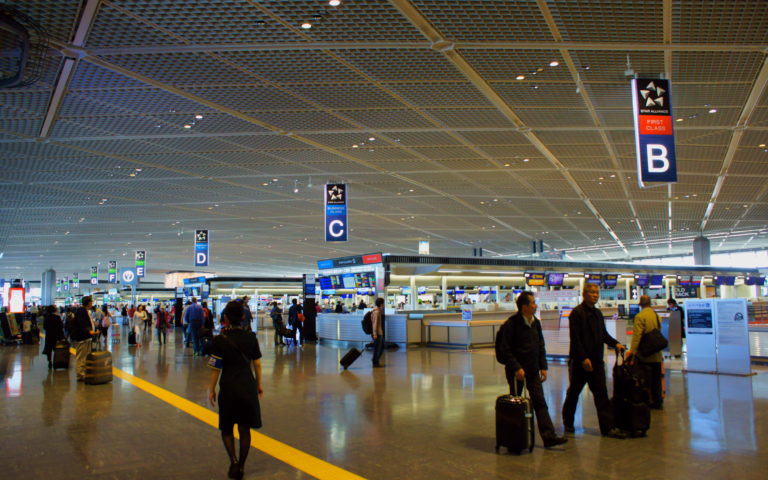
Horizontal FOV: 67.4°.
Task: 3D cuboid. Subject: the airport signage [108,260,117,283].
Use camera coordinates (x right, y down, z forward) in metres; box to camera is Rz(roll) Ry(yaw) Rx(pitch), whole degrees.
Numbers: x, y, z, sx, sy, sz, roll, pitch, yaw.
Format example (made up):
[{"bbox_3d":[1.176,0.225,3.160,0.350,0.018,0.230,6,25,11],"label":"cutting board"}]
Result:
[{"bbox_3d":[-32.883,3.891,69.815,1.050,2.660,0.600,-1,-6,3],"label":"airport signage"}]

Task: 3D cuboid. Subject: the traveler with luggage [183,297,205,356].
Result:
[{"bbox_3d":[-6.034,2.744,18.399,0.560,1.800,0.400,0,-6,-9],"label":"traveler with luggage"}]

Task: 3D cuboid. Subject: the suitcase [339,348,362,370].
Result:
[{"bbox_3d":[-0.792,2.830,13.733,0.520,0.230,0.340,-45,0,-3],"label":"suitcase"}]

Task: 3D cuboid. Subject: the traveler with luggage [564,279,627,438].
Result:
[{"bbox_3d":[2.469,1.401,6.867,0.550,1.770,0.480,-5,-7,35],"label":"traveler with luggage"}]

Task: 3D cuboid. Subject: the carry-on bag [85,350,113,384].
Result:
[{"bbox_3d":[-5.740,2.555,11.583,0.420,0.640,0.280,0,-7,-3],"label":"carry-on bag"}]

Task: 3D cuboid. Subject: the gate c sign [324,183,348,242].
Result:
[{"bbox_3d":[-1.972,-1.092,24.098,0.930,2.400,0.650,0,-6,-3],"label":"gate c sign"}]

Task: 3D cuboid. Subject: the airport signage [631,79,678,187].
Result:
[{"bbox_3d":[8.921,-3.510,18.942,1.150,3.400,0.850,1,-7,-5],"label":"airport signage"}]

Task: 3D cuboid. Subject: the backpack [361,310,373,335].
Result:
[{"bbox_3d":[-0.426,2.041,14.200,0.270,0.560,0.340,0,-6,-12],"label":"backpack"}]

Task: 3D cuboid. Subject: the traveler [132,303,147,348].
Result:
[{"bbox_3d":[-9.622,3.352,22.665,0.500,1.600,0.380,2,-7,-17],"label":"traveler"}]

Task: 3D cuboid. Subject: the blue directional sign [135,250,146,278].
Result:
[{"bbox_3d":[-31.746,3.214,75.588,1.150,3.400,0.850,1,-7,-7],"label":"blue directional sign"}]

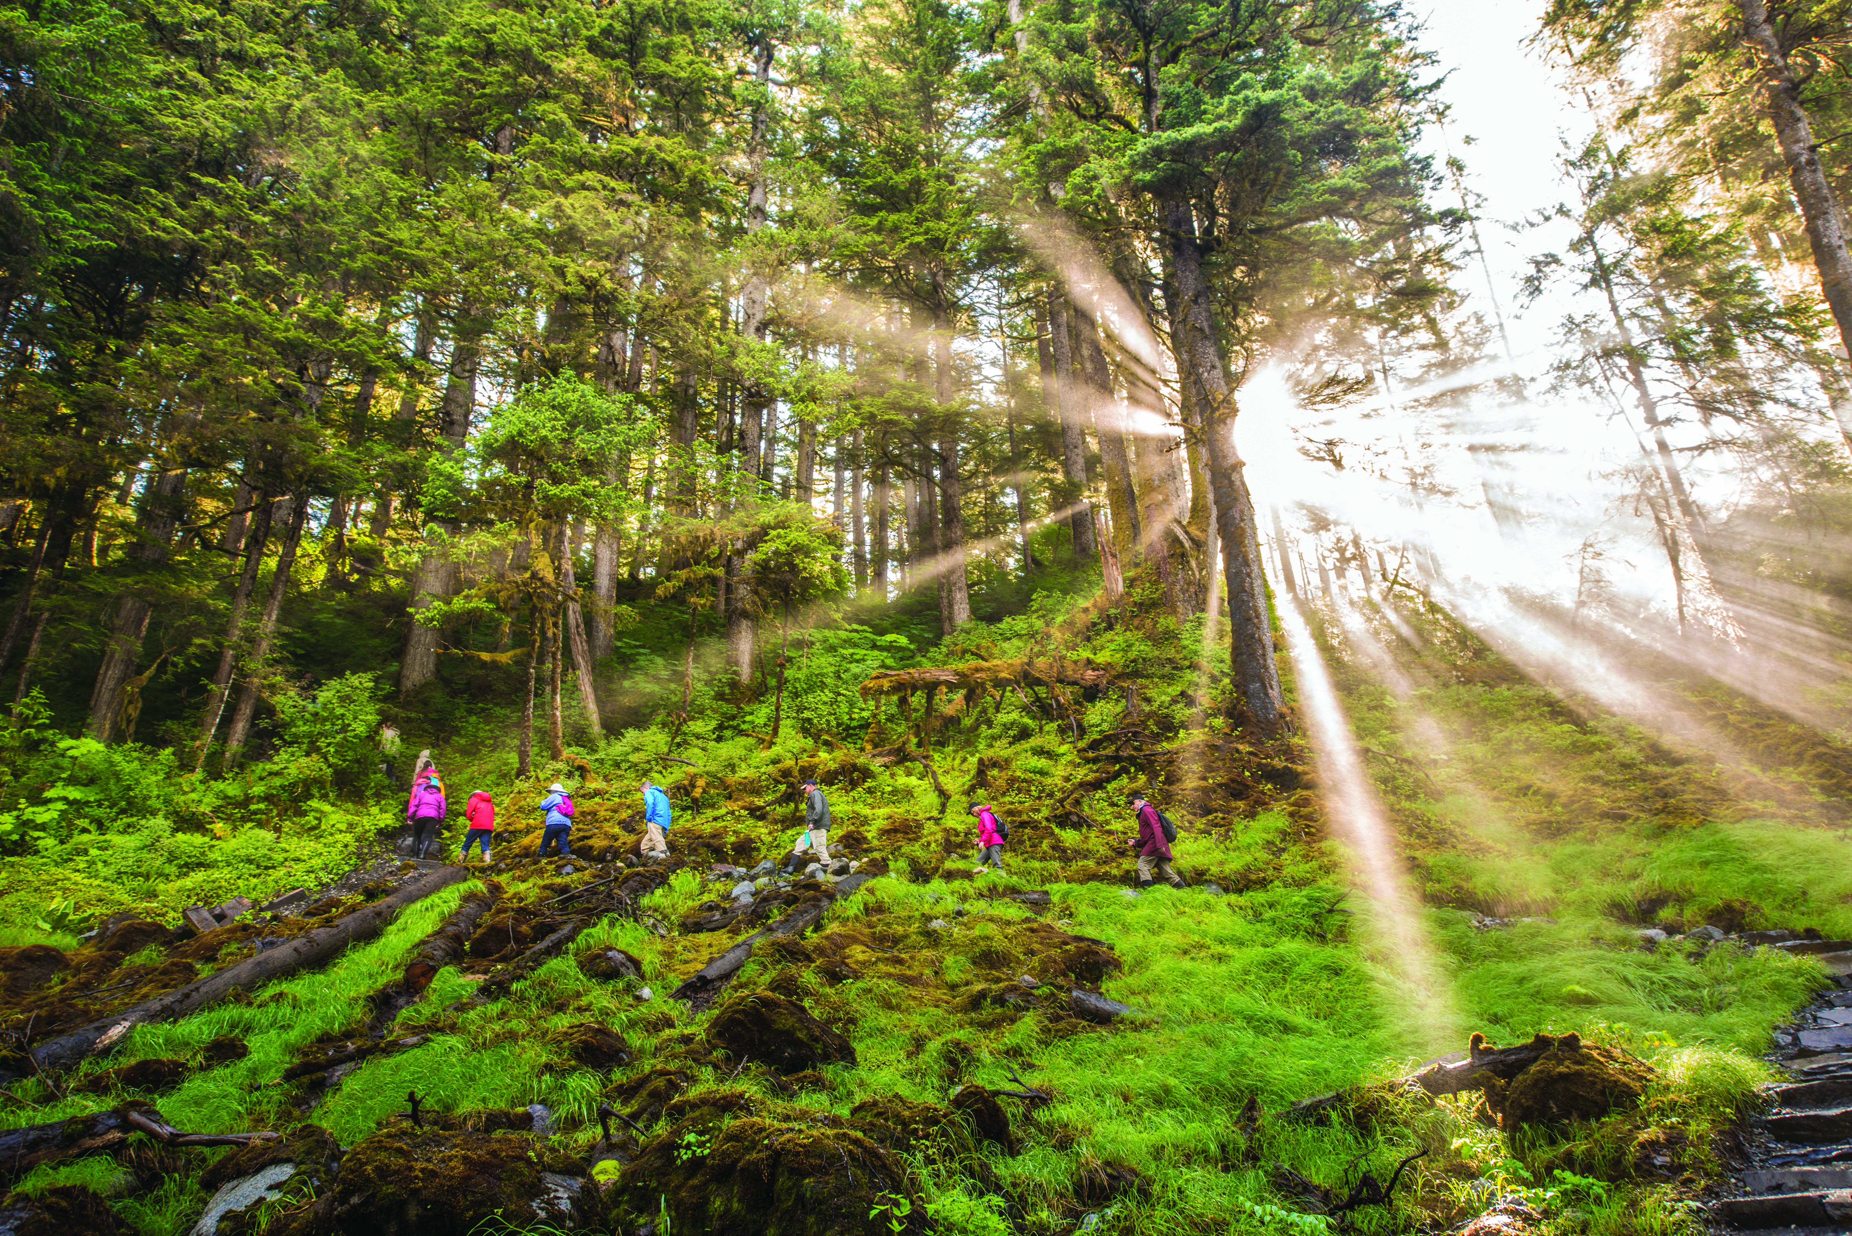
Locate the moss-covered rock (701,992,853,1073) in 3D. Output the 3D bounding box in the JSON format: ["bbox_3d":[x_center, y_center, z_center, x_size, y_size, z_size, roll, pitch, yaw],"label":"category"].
[{"bbox_3d":[-1.325,3.760,11.200,1.298,0.759,1.050,1,-18,-6],"label":"moss-covered rock"}]

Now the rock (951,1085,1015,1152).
[{"bbox_3d":[0.329,2.923,7.200,0.337,0.361,0.321,-2,-23,2],"label":"rock"}]

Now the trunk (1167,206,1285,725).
[{"bbox_3d":[7.587,-4.403,31.969,1.106,15.451,1.106,-8,-23,14],"label":"trunk"}]

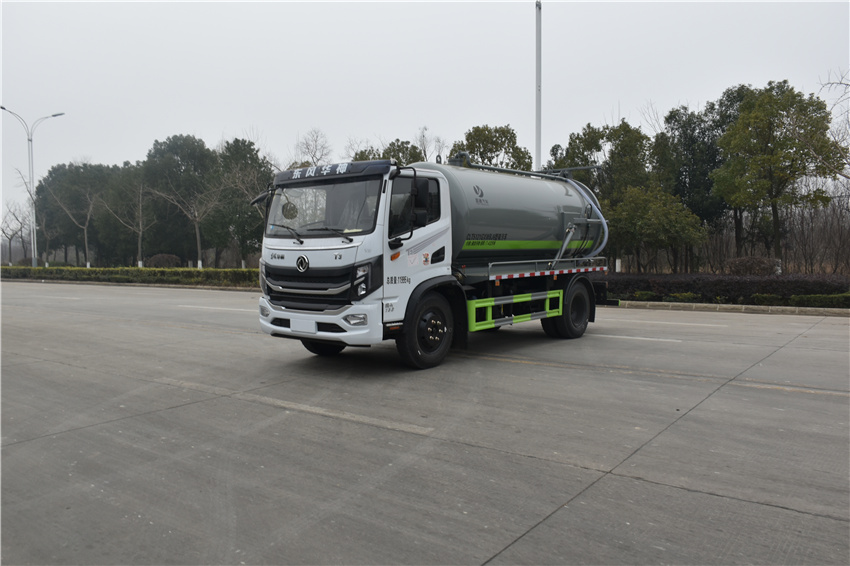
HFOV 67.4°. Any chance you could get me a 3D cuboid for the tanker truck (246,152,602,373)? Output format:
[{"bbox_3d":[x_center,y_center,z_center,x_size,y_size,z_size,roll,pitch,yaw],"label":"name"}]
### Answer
[{"bbox_3d":[0.639,-0.531,10.283,2.460,3.000,6.720,2,4,40],"label":"tanker truck"}]

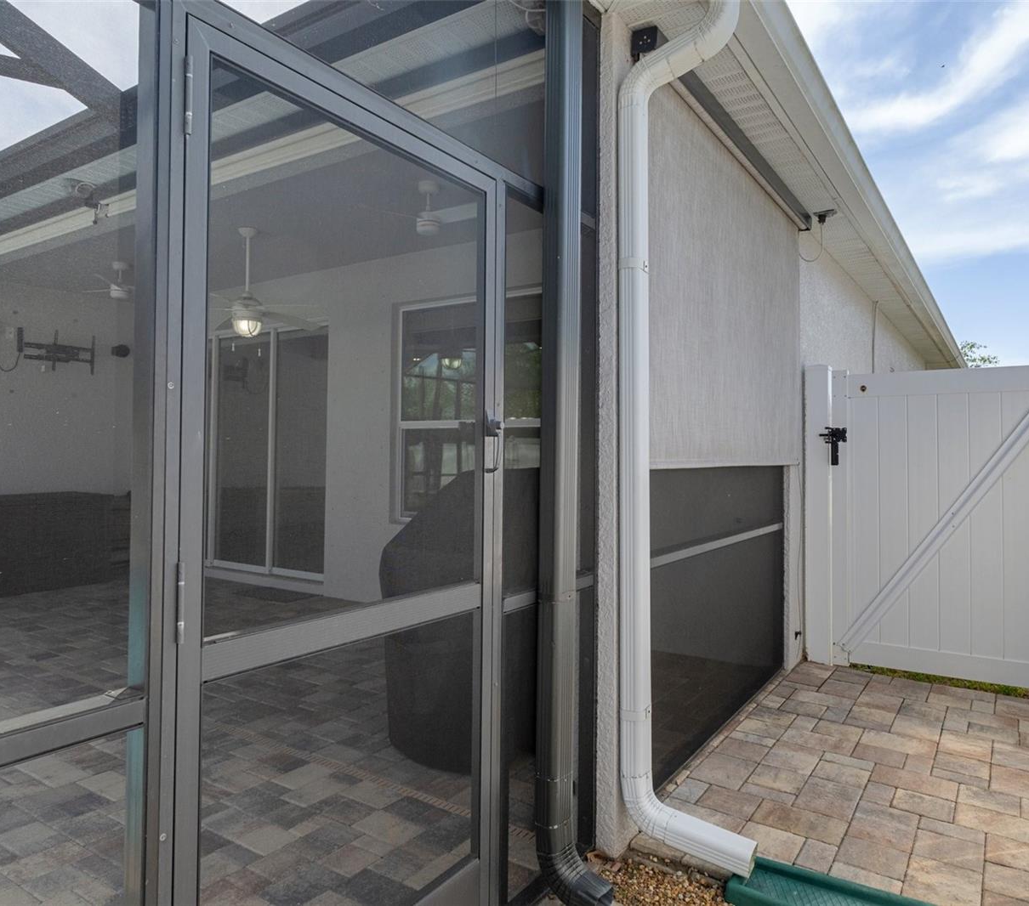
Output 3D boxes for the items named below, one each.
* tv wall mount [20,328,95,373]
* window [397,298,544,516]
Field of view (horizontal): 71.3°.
[{"bbox_3d":[-4.886,-1.097,7.694,0.140,0.443,0.743,0,0,35],"label":"tv wall mount"},{"bbox_3d":[-0.306,-0.346,5.834,1.737,1.871,0.120,0,0,35],"label":"window"}]

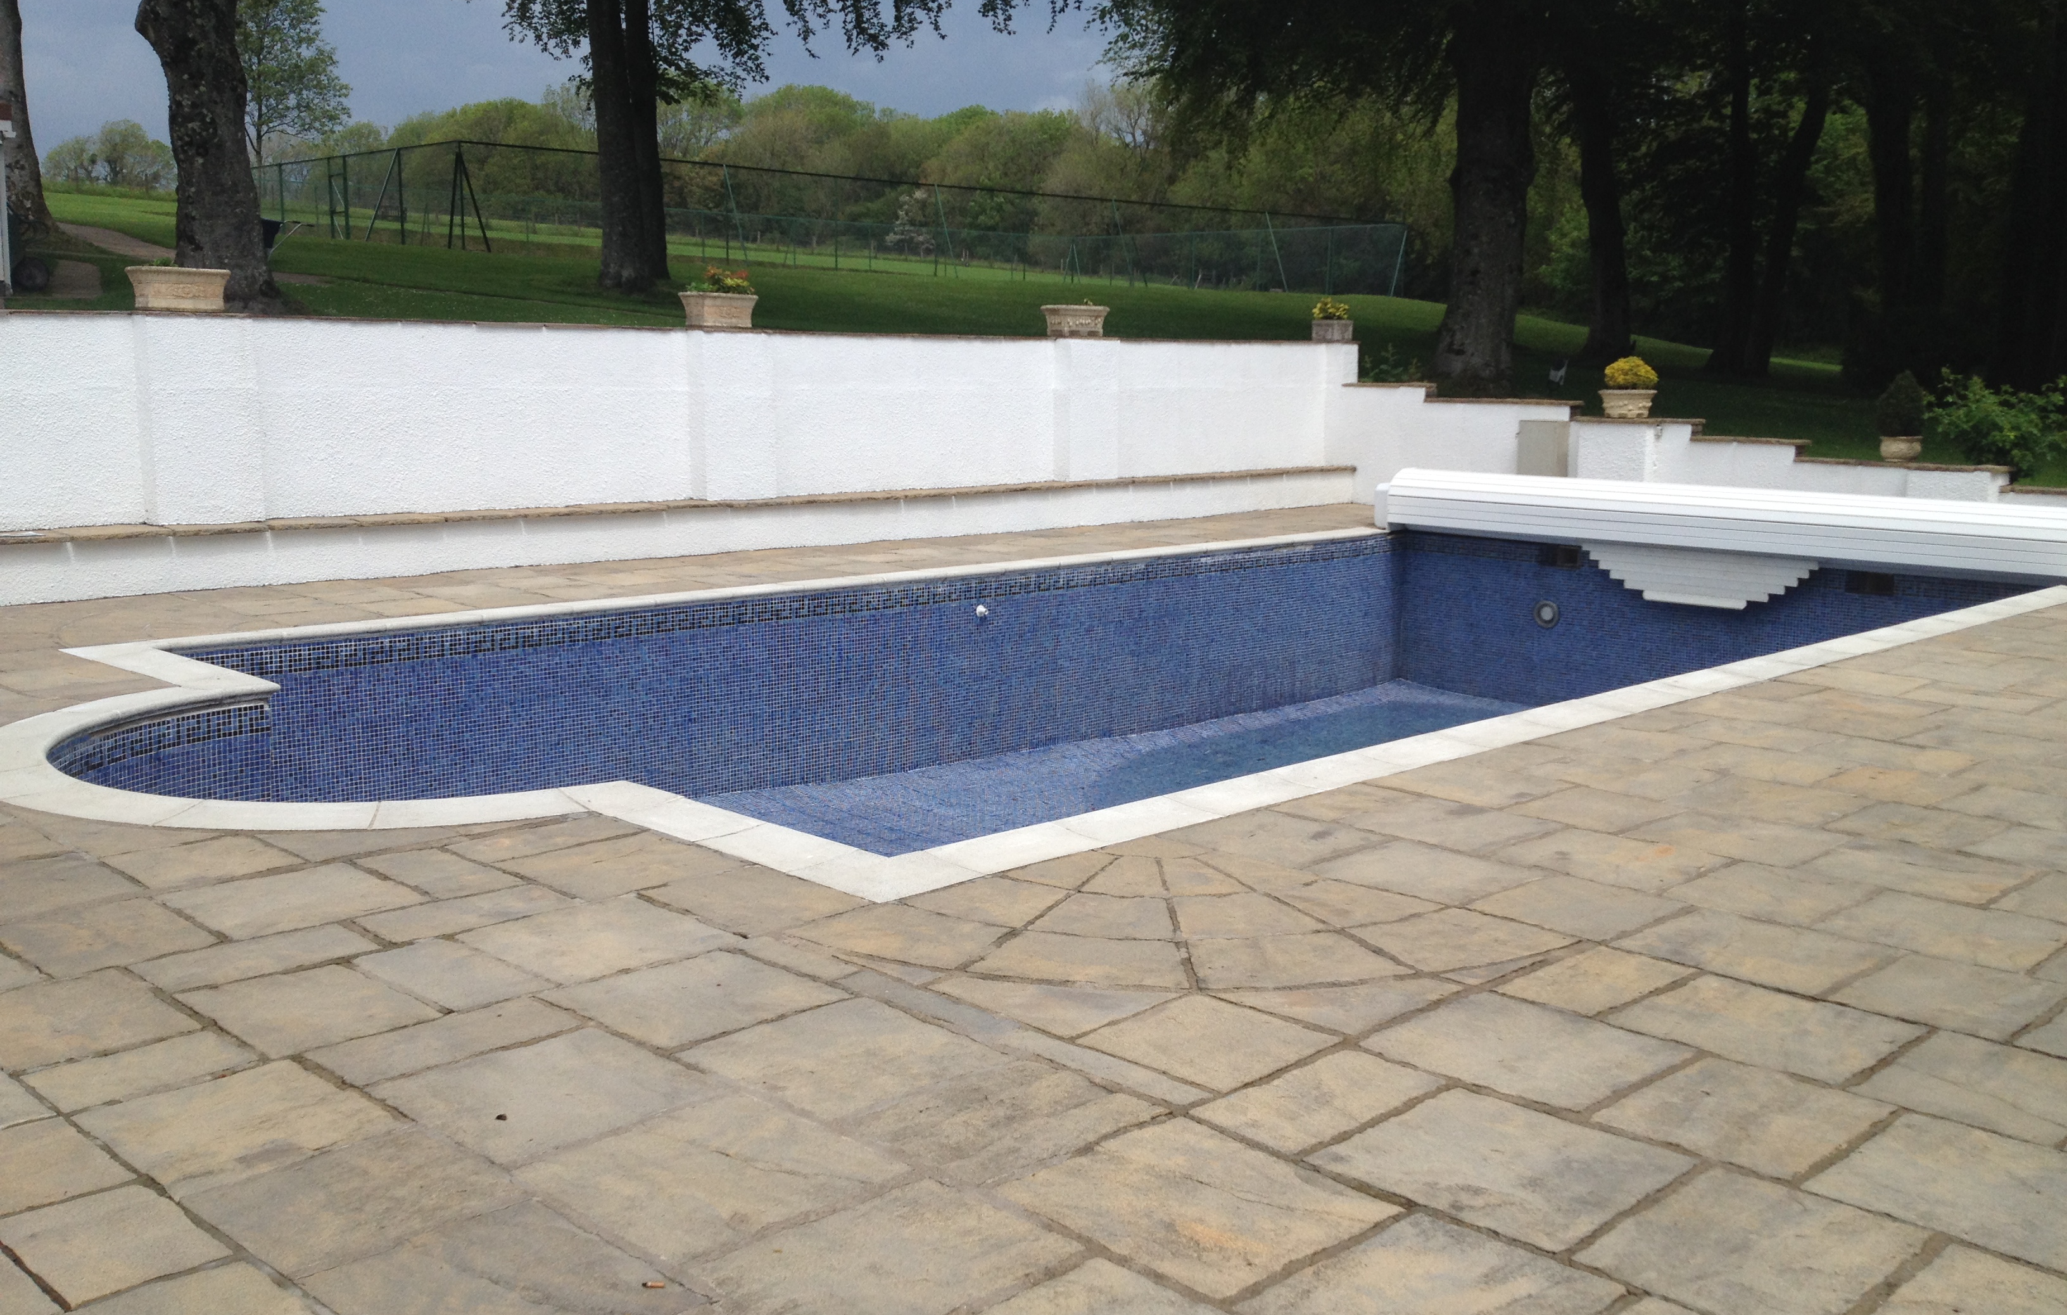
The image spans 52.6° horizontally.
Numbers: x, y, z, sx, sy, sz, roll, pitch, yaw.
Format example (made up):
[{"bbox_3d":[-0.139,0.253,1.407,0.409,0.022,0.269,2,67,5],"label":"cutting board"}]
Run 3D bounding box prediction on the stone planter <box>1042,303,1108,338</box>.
[{"bbox_3d":[0.405,-3.239,20.170,0.330,0.285,0.610,8,11,41],"label":"stone planter"}]

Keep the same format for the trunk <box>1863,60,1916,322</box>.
[{"bbox_3d":[12.212,-6.504,29.722,0.680,3.801,0.680,1,8,0],"label":"trunk"}]

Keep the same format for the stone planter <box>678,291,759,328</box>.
[{"bbox_3d":[-2.546,-2.807,16.895,0.320,0.280,0.580,8,11,41],"label":"stone planter"}]

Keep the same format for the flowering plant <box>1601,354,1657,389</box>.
[{"bbox_3d":[5.550,-2.646,19.400,0.492,0.300,0.492,1,8,0],"label":"flowering plant"}]

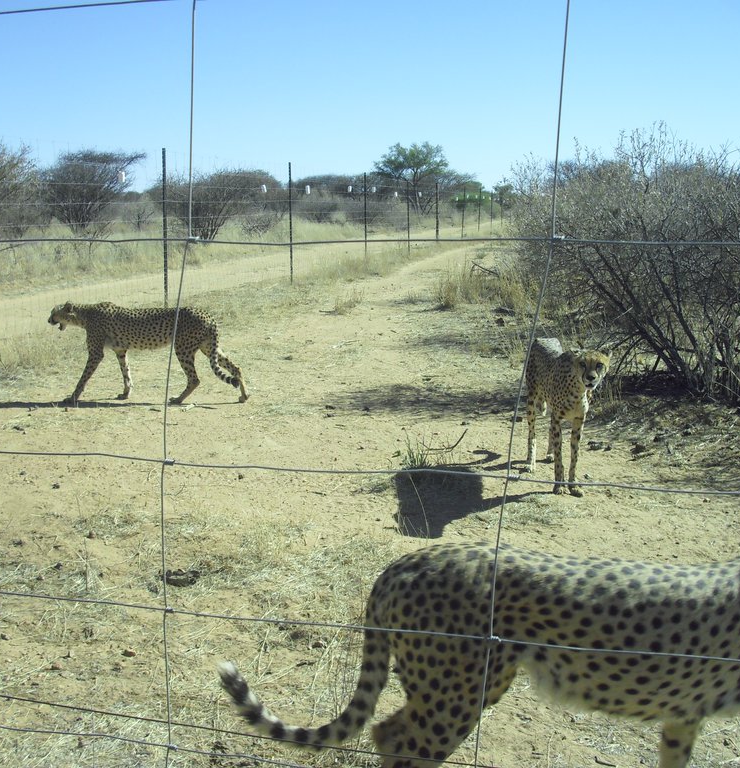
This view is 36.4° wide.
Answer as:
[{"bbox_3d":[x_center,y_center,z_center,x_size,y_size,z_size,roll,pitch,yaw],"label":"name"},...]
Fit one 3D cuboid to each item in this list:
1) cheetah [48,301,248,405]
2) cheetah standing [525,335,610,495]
[{"bbox_3d":[-1.680,-0.239,8.639,1.480,0.770,0.340,0,9,2],"label":"cheetah"},{"bbox_3d":[1.045,0.131,6.207,0.310,0.800,1.340,-1,9,-4],"label":"cheetah standing"}]

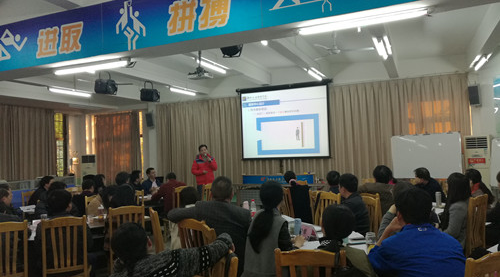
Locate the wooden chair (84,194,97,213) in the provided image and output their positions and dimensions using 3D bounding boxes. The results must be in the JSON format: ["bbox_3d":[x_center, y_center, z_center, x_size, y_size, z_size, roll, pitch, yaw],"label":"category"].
[{"bbox_3d":[-2.177,1.371,5.965,0.500,0.980,0.430,-4,-3,41],"label":"wooden chair"}]

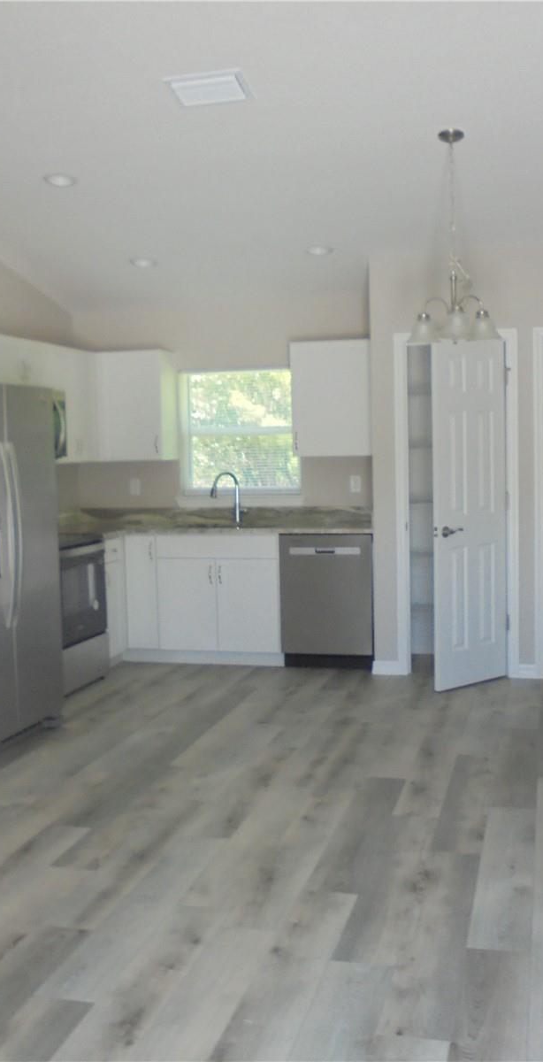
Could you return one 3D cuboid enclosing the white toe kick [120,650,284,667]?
[{"bbox_3d":[-0.473,0.842,7.135,1.140,0.100,0.016,0,4,14],"label":"white toe kick"}]

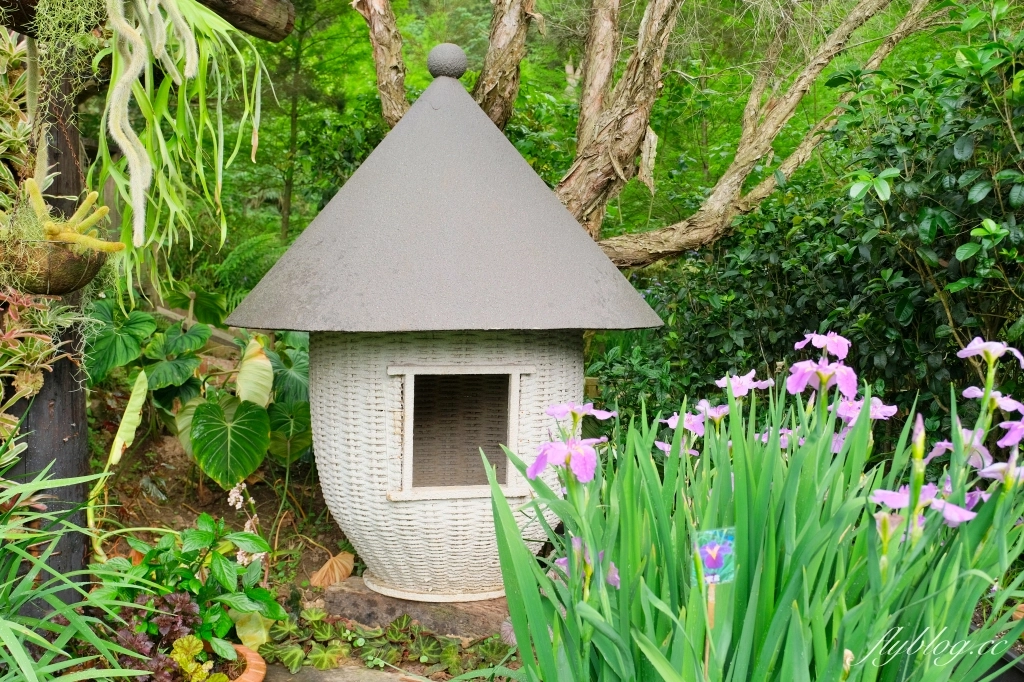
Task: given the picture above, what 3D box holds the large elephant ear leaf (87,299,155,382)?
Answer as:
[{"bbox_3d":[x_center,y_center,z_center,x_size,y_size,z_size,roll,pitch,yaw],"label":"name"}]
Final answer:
[{"bbox_3d":[-1.085,0.001,2.602,0.205,0.220,0.110,0,2,-5],"label":"large elephant ear leaf"}]

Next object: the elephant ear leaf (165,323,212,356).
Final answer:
[{"bbox_3d":[-0.966,-0.002,2.802,0.150,0.105,0.110,0,2,-5],"label":"elephant ear leaf"}]

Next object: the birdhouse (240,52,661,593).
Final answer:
[{"bbox_3d":[-0.151,-0.065,2.199,0.990,1.247,0.990,0,2,-9],"label":"birdhouse"}]

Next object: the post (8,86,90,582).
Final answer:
[{"bbox_3d":[-0.967,-0.022,1.950,0.165,1.185,0.165,0,2,0],"label":"post"}]

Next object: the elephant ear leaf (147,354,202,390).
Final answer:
[{"bbox_3d":[-0.973,0.088,2.705,0.165,0.110,0.120,0,2,-5],"label":"elephant ear leaf"}]

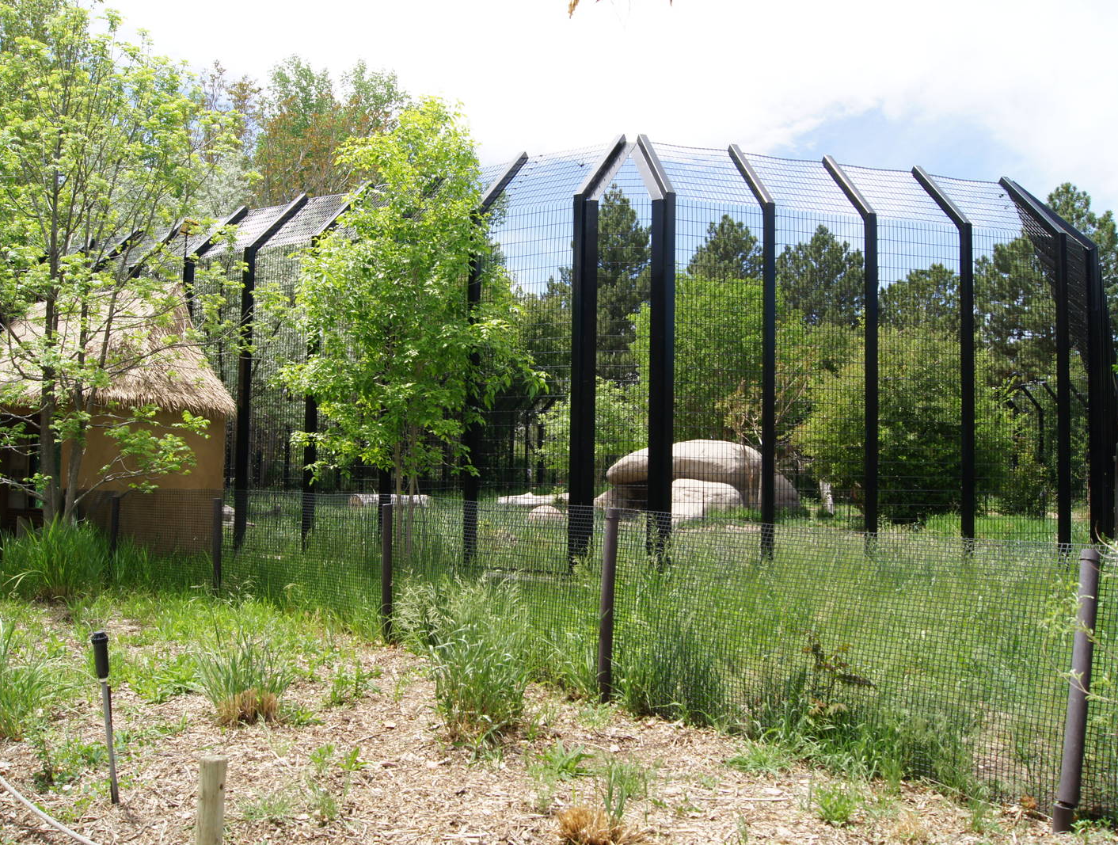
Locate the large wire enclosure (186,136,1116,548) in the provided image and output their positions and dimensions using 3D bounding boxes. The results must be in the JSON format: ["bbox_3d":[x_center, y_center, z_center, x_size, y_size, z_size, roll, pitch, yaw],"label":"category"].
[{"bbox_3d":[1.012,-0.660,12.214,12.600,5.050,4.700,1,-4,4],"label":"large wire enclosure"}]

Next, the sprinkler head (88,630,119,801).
[{"bbox_3d":[-1.778,1.161,3.740,0.068,0.668,0.068,-6,-3,0],"label":"sprinkler head"}]

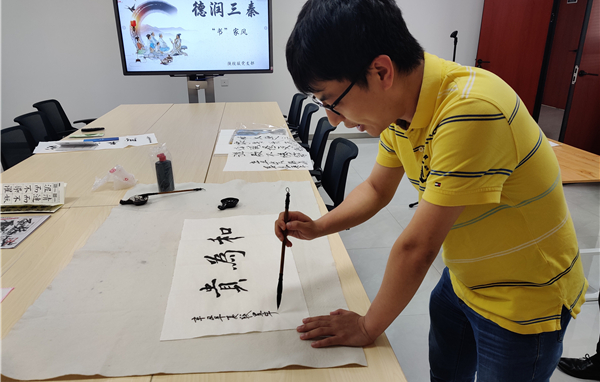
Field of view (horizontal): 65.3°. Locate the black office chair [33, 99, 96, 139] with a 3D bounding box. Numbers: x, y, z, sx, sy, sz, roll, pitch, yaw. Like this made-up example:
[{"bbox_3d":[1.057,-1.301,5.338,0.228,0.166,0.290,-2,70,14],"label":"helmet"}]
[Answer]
[{"bbox_3d":[-1.762,-0.283,3.872,0.580,0.910,0.590,-2,19,-6],"label":"black office chair"}]

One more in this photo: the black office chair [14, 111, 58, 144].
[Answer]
[{"bbox_3d":[-1.551,-0.082,3.274,0.580,0.910,0.590,-2,19,-6],"label":"black office chair"}]

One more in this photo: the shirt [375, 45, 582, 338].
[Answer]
[{"bbox_3d":[0.408,-0.009,1.054,0.360,0.650,0.470,-18,20,0],"label":"shirt"}]

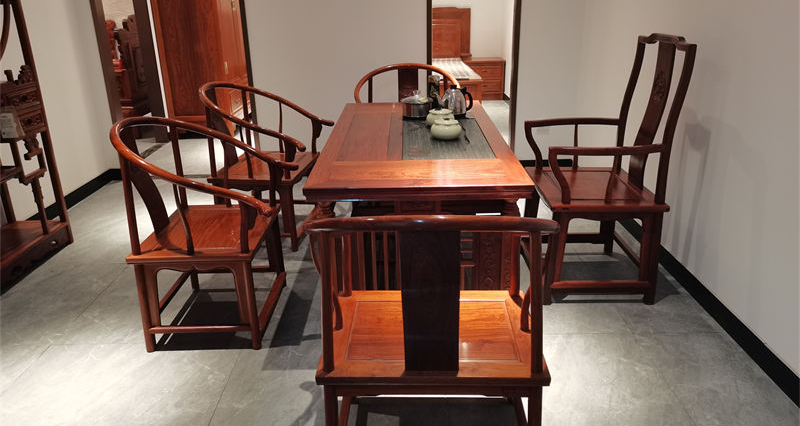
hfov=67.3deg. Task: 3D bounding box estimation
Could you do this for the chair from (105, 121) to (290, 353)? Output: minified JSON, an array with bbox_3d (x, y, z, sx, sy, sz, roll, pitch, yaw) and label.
[{"bbox_3d":[-0.807,0.038,2.548,0.670,0.885,0.645,-1,20,0],"label":"chair"}]

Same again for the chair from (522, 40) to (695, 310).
[{"bbox_3d":[0.913,-0.236,2.823,0.580,1.165,0.650,-1,20,0],"label":"chair"}]

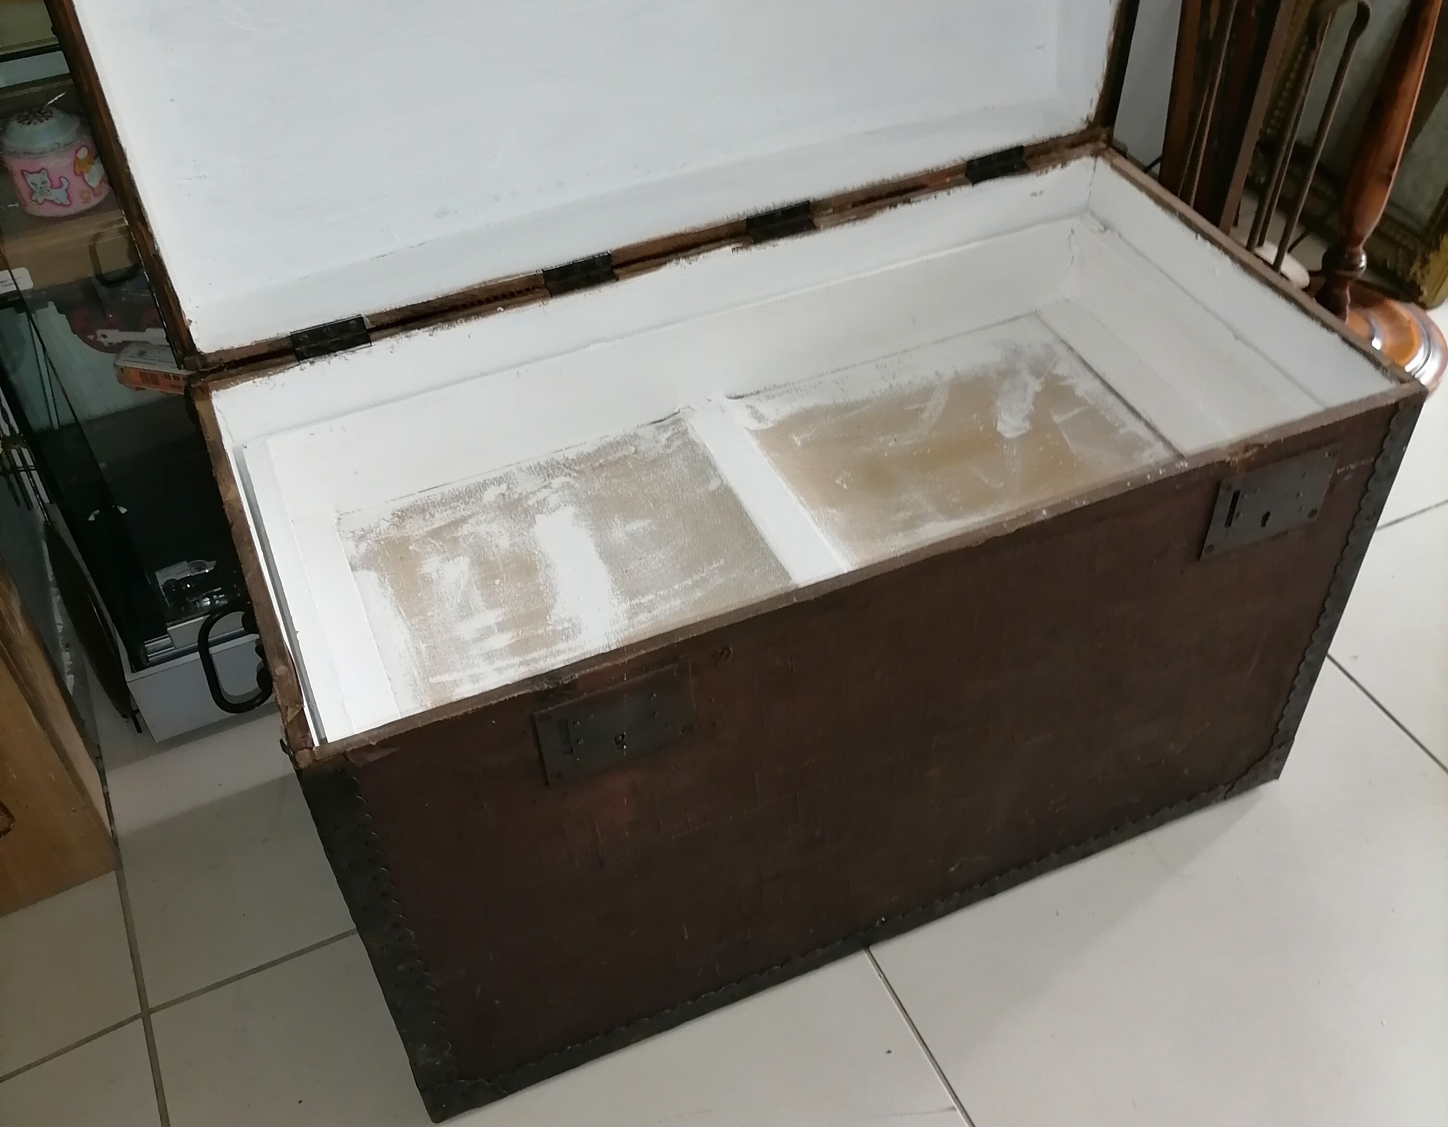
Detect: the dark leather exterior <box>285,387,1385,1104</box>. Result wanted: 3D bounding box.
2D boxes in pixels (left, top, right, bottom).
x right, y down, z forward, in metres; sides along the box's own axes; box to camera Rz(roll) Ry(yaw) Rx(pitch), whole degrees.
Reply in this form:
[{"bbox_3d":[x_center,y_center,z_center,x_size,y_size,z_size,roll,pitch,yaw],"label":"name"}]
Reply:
[{"bbox_3d":[0.065,0.040,1.277,0.850,0.478,0.400,-18,46,-15],"label":"dark leather exterior"}]

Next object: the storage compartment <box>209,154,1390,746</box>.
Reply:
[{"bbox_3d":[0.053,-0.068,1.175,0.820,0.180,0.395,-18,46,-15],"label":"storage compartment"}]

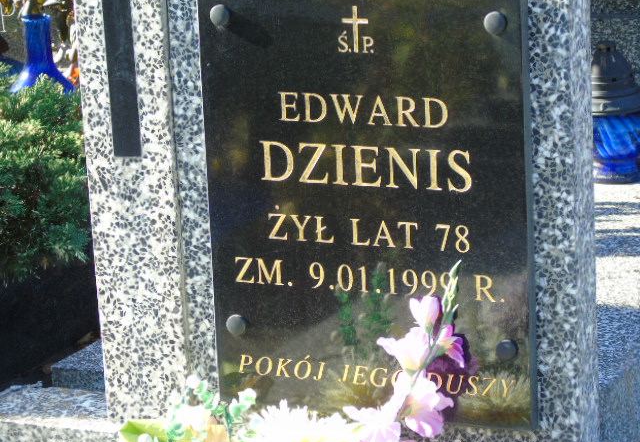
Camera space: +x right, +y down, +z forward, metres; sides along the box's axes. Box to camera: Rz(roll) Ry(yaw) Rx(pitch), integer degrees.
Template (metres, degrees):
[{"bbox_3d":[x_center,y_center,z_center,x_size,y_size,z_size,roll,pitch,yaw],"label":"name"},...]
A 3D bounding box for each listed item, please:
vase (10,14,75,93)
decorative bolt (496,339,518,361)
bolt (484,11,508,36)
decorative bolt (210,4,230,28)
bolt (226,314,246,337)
[{"bbox_3d":[-0.558,-0.296,4.600,0.150,0.225,0.150,-3,14,0],"label":"vase"},{"bbox_3d":[0.212,0.149,2.617,0.025,0.025,0.010,3,14,24],"label":"decorative bolt"},{"bbox_3d":[0.193,-0.217,2.533,0.025,0.025,0.010,3,14,24],"label":"bolt"},{"bbox_3d":[-0.118,-0.239,2.672,0.025,0.025,0.010,3,14,24],"label":"decorative bolt"},{"bbox_3d":[-0.102,0.126,2.757,0.025,0.025,0.010,3,14,24],"label":"bolt"}]

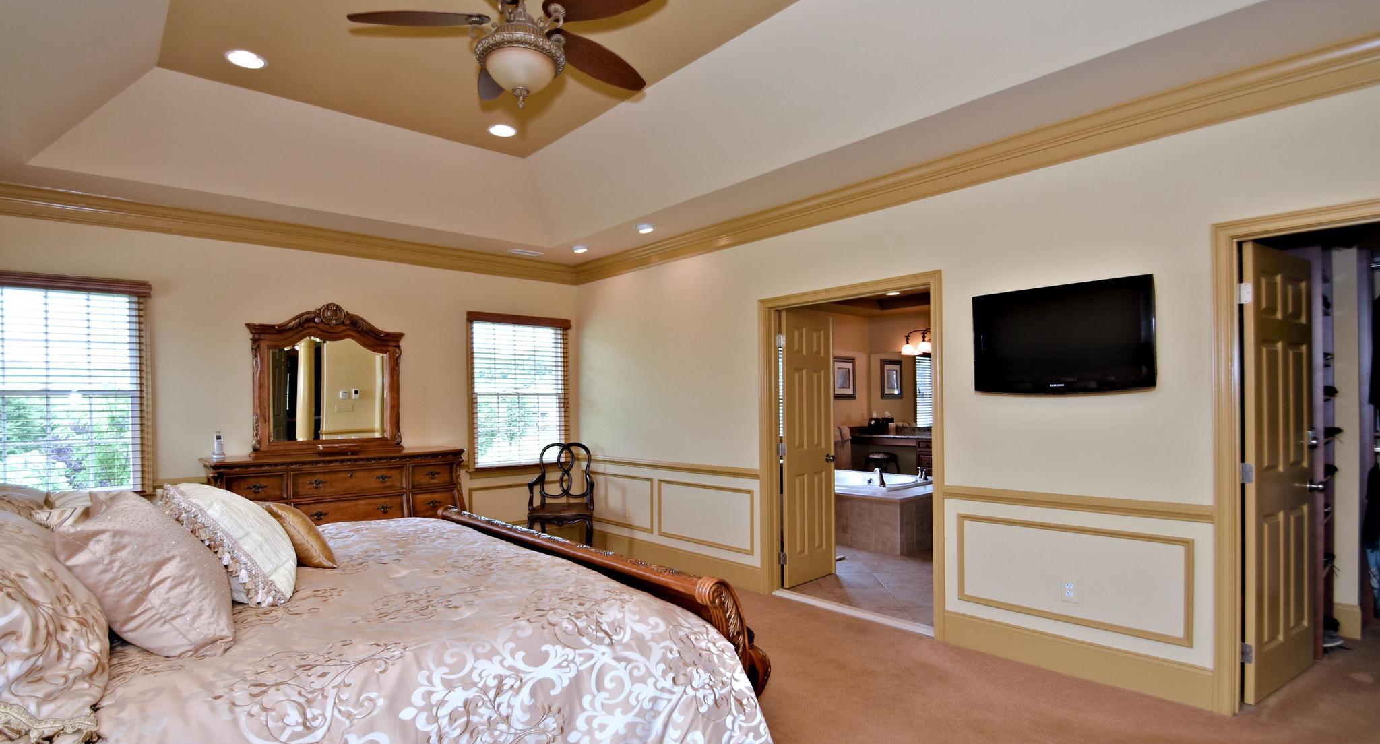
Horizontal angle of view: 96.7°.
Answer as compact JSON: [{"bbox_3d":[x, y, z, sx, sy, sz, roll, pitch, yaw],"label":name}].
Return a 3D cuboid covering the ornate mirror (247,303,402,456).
[{"bbox_3d":[-2.660,0.050,4.520,1.020,1.100,0.120,0,-2,-38],"label":"ornate mirror"}]

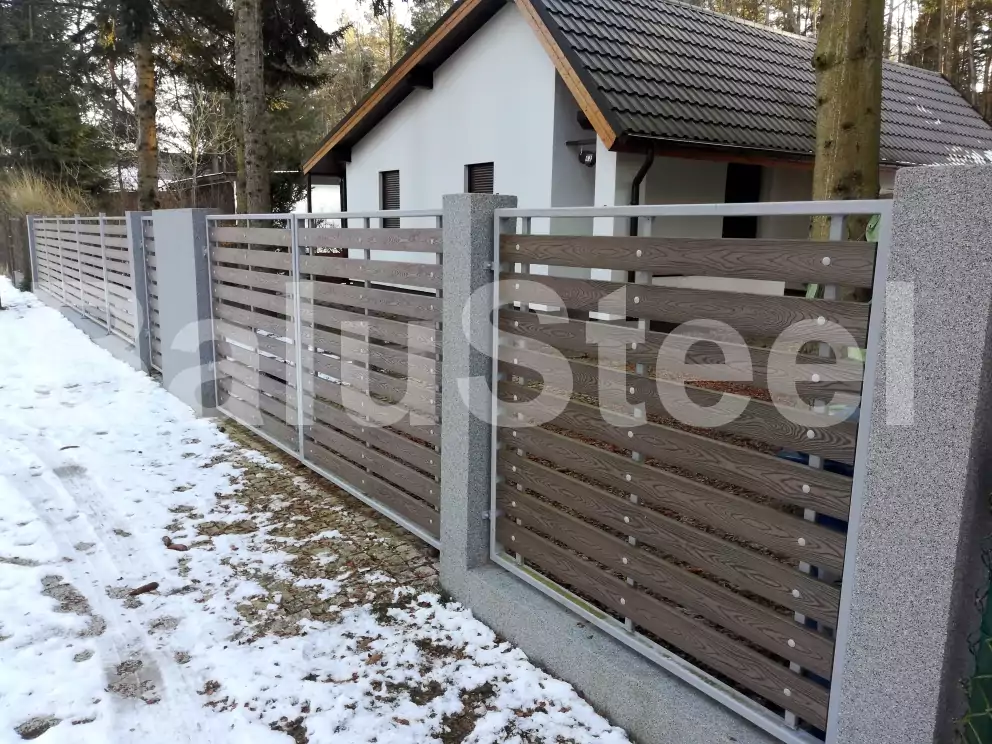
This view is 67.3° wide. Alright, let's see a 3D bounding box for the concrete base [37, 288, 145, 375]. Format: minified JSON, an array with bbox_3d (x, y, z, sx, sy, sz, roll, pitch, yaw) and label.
[{"bbox_3d":[-7.055,-0.890,12.628,0.231,0.238,10.017,-7,13,-37],"label":"concrete base"}]

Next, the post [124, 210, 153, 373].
[{"bbox_3d":[-4.065,-0.921,8.638,0.236,1.824,0.251,-7,13,-37],"label":"post"}]

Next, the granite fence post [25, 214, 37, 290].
[{"bbox_3d":[-10.322,-2.649,16.767,0.242,1.666,0.236,-7,13,-36],"label":"granite fence post"}]

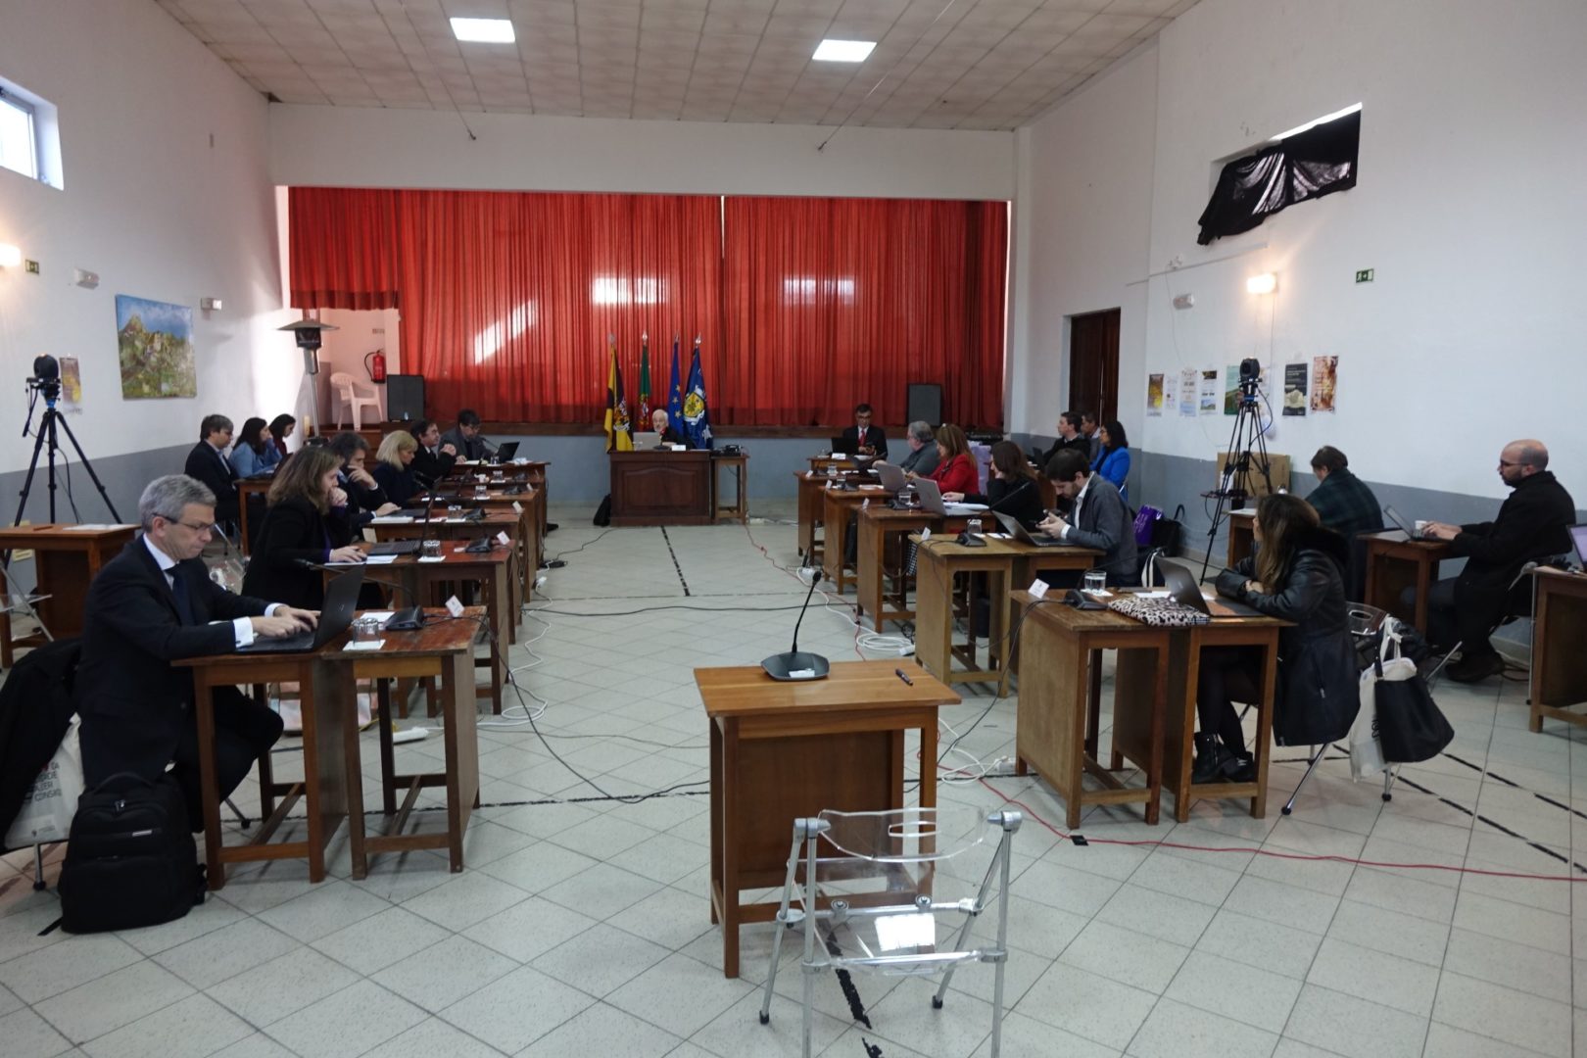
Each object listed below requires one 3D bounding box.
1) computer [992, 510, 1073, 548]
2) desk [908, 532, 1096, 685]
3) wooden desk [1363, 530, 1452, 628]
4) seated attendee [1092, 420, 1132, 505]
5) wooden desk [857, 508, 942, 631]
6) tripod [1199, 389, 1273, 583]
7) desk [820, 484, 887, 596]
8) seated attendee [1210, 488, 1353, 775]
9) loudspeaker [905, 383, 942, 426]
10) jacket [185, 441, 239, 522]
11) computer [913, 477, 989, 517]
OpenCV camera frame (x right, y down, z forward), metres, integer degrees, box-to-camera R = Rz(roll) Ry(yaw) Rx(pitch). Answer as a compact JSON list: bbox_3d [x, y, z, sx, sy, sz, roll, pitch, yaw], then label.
[{"bbox_3d":[1.282,-0.007,5.645,0.360,0.185,0.335,-1,8,-9],"label":"computer"},{"bbox_3d":[1.144,0.465,5.799,0.880,0.780,0.690,-1,8,-8],"label":"desk"},{"bbox_3d":[3.680,0.440,6.129,0.680,0.757,0.460,-3,8,-23],"label":"wooden desk"},{"bbox_3d":[2.887,-0.367,10.040,0.750,1.300,0.500,-2,8,-15],"label":"seated attendee"},{"bbox_3d":[0.668,0.259,7.151,0.436,0.772,0.663,-1,8,-9],"label":"wooden desk"},{"bbox_3d":[3.622,-0.344,8.492,0.600,1.620,0.550,4,9,23],"label":"tripod"},{"bbox_3d":[0.469,0.080,8.418,0.436,0.772,0.663,-1,8,-9],"label":"desk"},{"bbox_3d":[1.956,0.453,4.244,0.690,1.210,0.500,-1,8,-10],"label":"seated attendee"},{"bbox_3d":[1.994,-1.884,16.051,0.490,0.630,0.400,-1,8,-10],"label":"loudspeaker"},{"bbox_3d":[-4.809,-0.422,8.773,0.450,0.660,0.500,0,8,-7],"label":"jacket"},{"bbox_3d":[1.008,-0.223,6.954,0.310,0.235,0.345,-2,8,-14],"label":"computer"}]

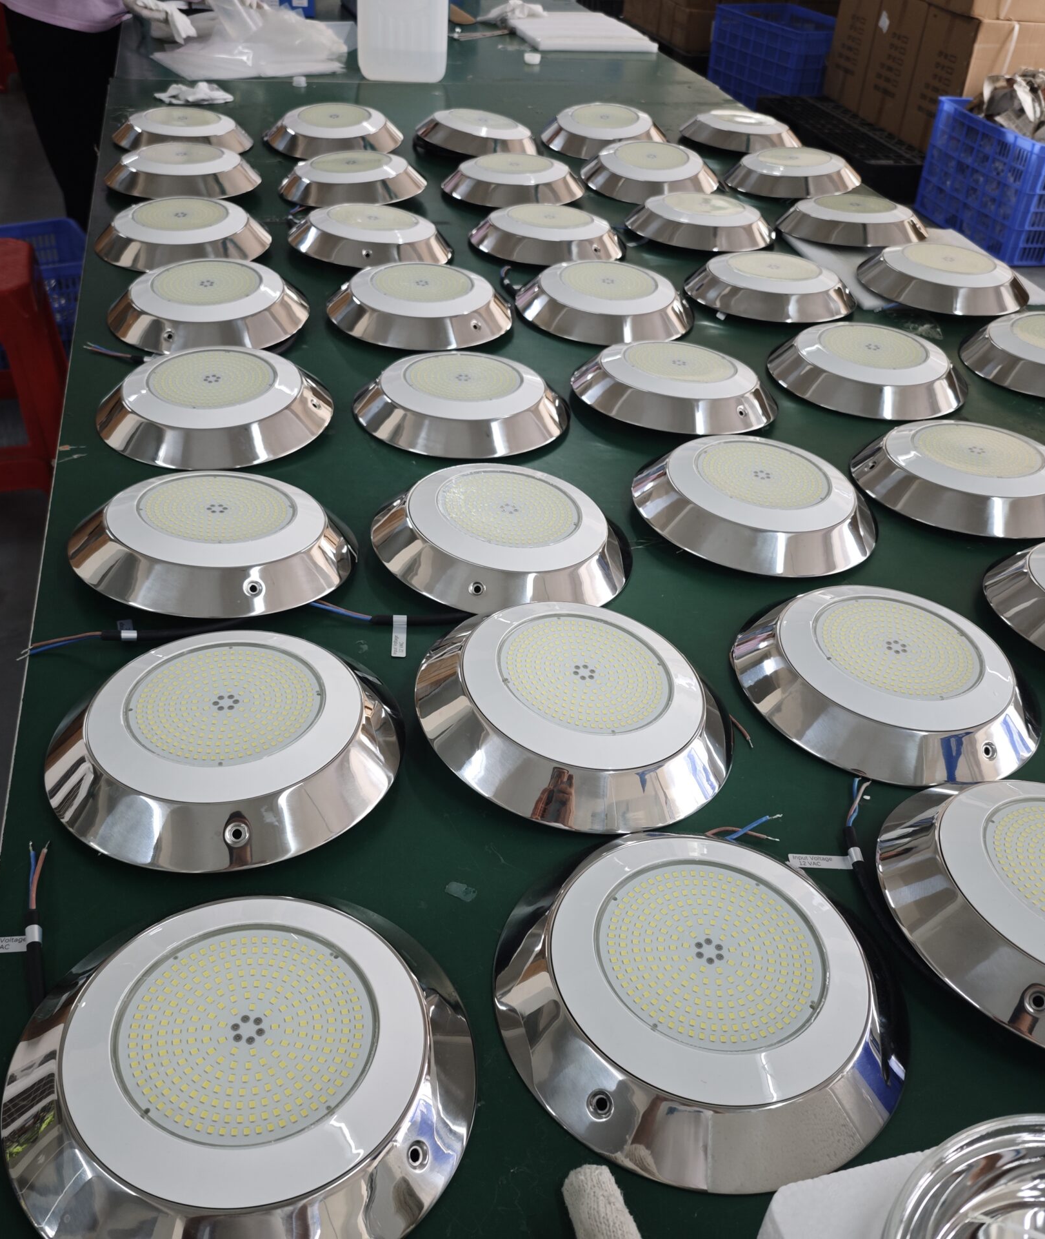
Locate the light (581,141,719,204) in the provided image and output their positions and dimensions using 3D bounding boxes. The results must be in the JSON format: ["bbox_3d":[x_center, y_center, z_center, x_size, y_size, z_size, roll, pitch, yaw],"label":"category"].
[{"bbox_3d":[0.223,-0.785,1.917,0.238,0.035,0.238,3,42,0],"label":"light"}]

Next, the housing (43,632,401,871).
[{"bbox_3d":[-0.196,0.069,0.734,0.235,0.041,0.235,5,36,0],"label":"housing"}]

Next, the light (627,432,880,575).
[{"bbox_3d":[0.222,-0.121,1.036,0.235,0.041,0.235,6,37,-1],"label":"light"}]

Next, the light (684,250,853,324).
[{"bbox_3d":[0.343,-0.463,1.517,0.238,0.035,0.238,4,35,0],"label":"light"}]

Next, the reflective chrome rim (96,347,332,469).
[{"bbox_3d":[-0.319,-0.228,1.136,0.238,0.035,0.238,6,39,0],"label":"reflective chrome rim"}]

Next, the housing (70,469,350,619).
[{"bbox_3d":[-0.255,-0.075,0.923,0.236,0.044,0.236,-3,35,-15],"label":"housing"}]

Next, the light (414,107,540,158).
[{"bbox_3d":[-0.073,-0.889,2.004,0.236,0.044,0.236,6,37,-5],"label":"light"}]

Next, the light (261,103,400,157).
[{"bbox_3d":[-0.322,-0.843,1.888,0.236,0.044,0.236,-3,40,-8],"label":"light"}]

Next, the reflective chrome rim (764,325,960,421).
[{"bbox_3d":[0.412,-0.306,1.302,0.235,0.041,0.235,5,38,0],"label":"reflective chrome rim"}]

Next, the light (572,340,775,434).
[{"bbox_3d":[0.173,-0.268,1.237,0.238,0.035,0.238,8,33,0],"label":"light"}]

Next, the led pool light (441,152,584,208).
[{"bbox_3d":[-0.013,-0.725,1.794,0.235,0.041,0.235,4,38,1],"label":"led pool light"}]

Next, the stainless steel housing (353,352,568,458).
[{"bbox_3d":[-0.063,-0.238,1.165,0.230,0.029,0.230,5,36,0],"label":"stainless steel housing"}]

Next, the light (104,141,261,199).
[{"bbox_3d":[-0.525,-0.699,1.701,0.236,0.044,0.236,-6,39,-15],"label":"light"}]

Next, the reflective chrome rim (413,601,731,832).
[{"bbox_3d":[0.041,0.051,0.778,0.230,0.029,0.230,12,38,0],"label":"reflective chrome rim"}]

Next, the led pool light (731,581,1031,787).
[{"bbox_3d":[0.277,0.035,0.825,0.230,0.029,0.230,6,36,0],"label":"led pool light"}]

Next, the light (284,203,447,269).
[{"bbox_3d":[-0.213,-0.551,1.555,0.235,0.041,0.235,7,36,-1],"label":"light"}]

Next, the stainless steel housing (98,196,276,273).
[{"bbox_3d":[-0.470,-0.537,1.519,0.238,0.035,0.238,6,39,0],"label":"stainless steel housing"}]

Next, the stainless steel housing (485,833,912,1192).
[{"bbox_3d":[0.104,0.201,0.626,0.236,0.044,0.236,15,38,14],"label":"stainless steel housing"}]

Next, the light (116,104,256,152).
[{"bbox_3d":[-0.579,-0.837,1.877,0.230,0.029,0.230,6,38,0],"label":"light"}]

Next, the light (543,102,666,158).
[{"bbox_3d":[0.155,-0.929,2.081,0.238,0.035,0.238,3,43,0],"label":"light"}]

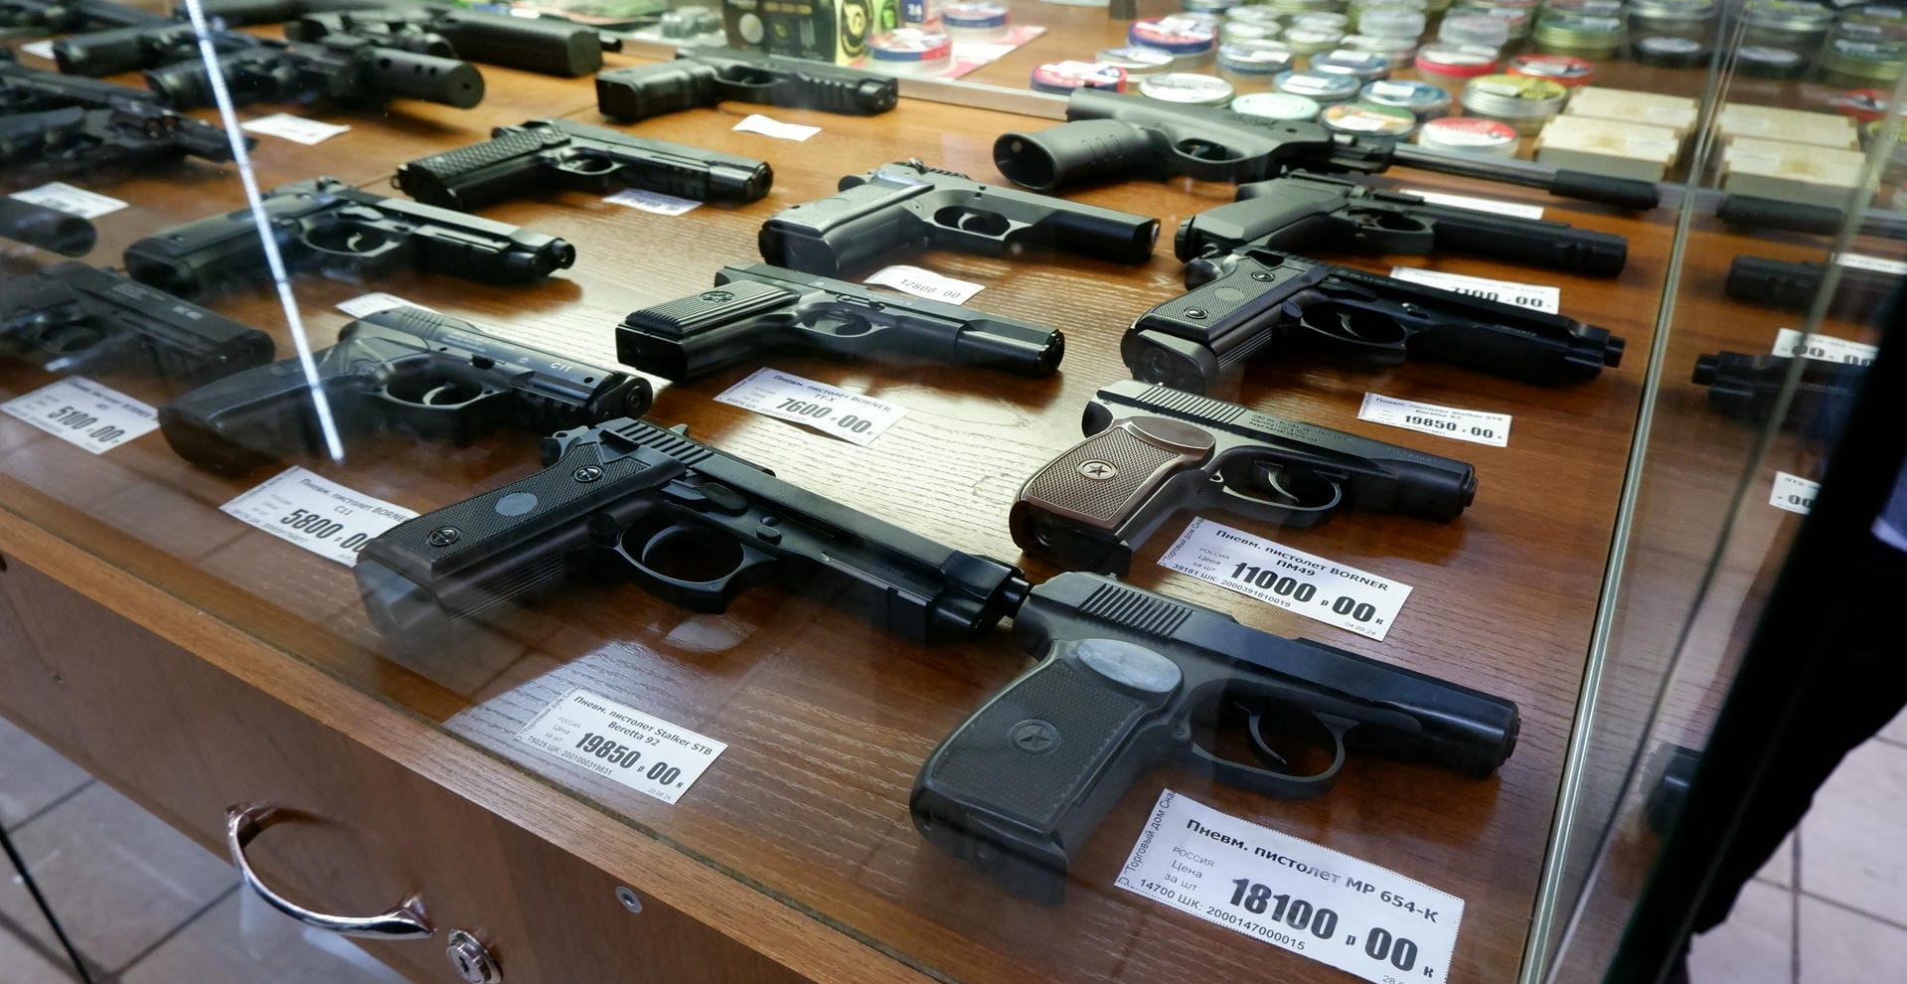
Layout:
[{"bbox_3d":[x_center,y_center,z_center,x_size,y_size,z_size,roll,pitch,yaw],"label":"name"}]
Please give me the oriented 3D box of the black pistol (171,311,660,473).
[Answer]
[{"bbox_3d":[-0.246,-0.041,0.521,0.184,0.034,0.124,17,39,23],"label":"black pistol"}]

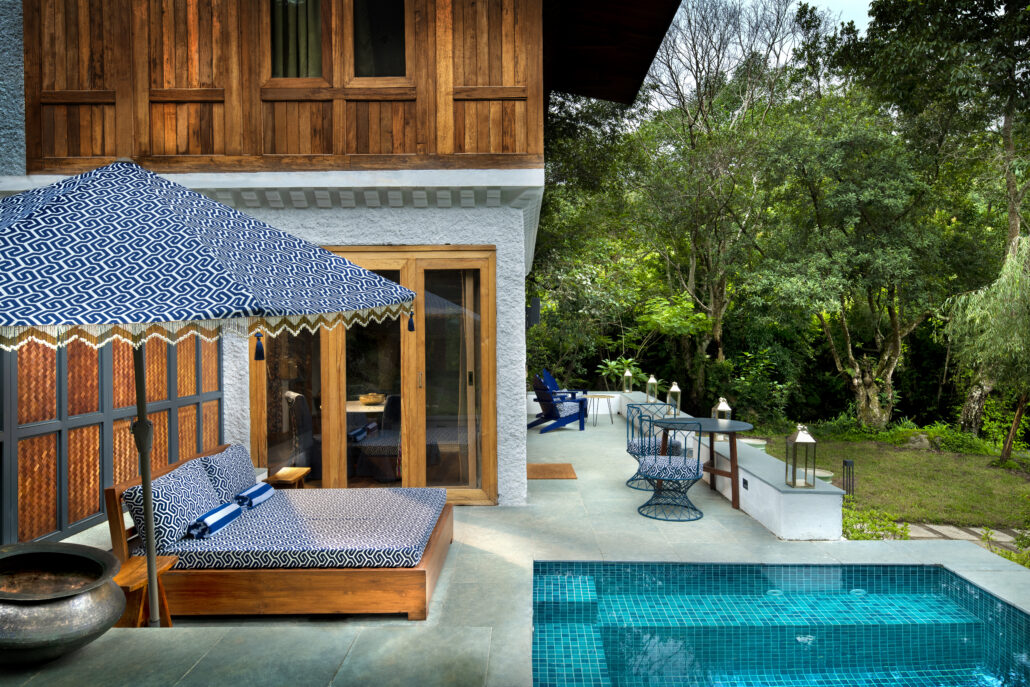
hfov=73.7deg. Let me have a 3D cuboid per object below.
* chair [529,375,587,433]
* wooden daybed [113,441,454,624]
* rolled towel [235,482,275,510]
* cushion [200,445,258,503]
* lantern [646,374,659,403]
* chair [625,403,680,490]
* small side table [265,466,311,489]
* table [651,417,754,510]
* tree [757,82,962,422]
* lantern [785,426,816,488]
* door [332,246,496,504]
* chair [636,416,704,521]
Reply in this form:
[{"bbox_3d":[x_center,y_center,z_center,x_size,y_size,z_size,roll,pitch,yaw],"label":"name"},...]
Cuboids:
[{"bbox_3d":[0.684,1.006,11.866,0.900,0.960,0.760,-1,1,-25],"label":"chair"},{"bbox_3d":[-1.463,1.231,4.801,1.900,0.770,1.530,0,1,0],"label":"wooden daybed"},{"bbox_3d":[-1.870,1.105,4.945,0.128,0.115,0.400,0,0,2],"label":"rolled towel"},{"bbox_3d":[-2.138,1.001,5.154,0.190,0.470,0.670,-25,1,1],"label":"cushion"},{"bbox_3d":[2.487,0.813,12.502,0.172,0.505,0.172,0,1,0],"label":"lantern"},{"bbox_3d":[1.522,1.101,7.511,0.600,0.855,0.600,-2,2,-42],"label":"chair"},{"bbox_3d":[-2.039,1.383,6.167,0.290,0.420,0.530,0,1,0],"label":"small side table"},{"bbox_3d":[1.870,1.190,6.951,1.010,0.755,1.010,0,1,0],"label":"table"},{"bbox_3d":[6.171,-1.522,12.300,3.550,6.100,3.400,0,1,1],"label":"tree"},{"bbox_3d":[2.367,0.925,5.713,0.180,0.520,0.180,0,1,0],"label":"lantern"},{"bbox_3d":[-0.965,0.315,6.676,1.587,2.501,0.120,0,1,1],"label":"door"},{"bbox_3d":[1.431,1.130,6.304,0.600,0.855,0.600,1,2,39],"label":"chair"}]

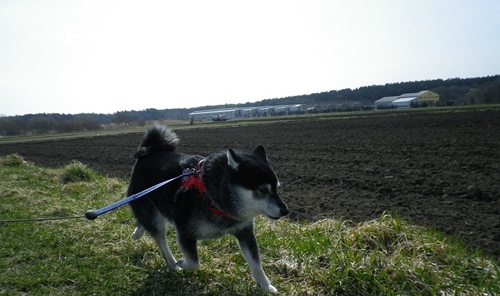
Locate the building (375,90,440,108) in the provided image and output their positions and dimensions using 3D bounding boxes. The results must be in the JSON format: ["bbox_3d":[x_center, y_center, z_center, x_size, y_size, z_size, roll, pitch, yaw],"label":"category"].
[{"bbox_3d":[64.121,-20.217,165.000,13.000,7.000,26.000,-5,5,-16],"label":"building"}]

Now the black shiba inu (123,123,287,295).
[{"bbox_3d":[-0.167,0.203,1.450,0.660,0.520,0.250,0,6,37],"label":"black shiba inu"}]

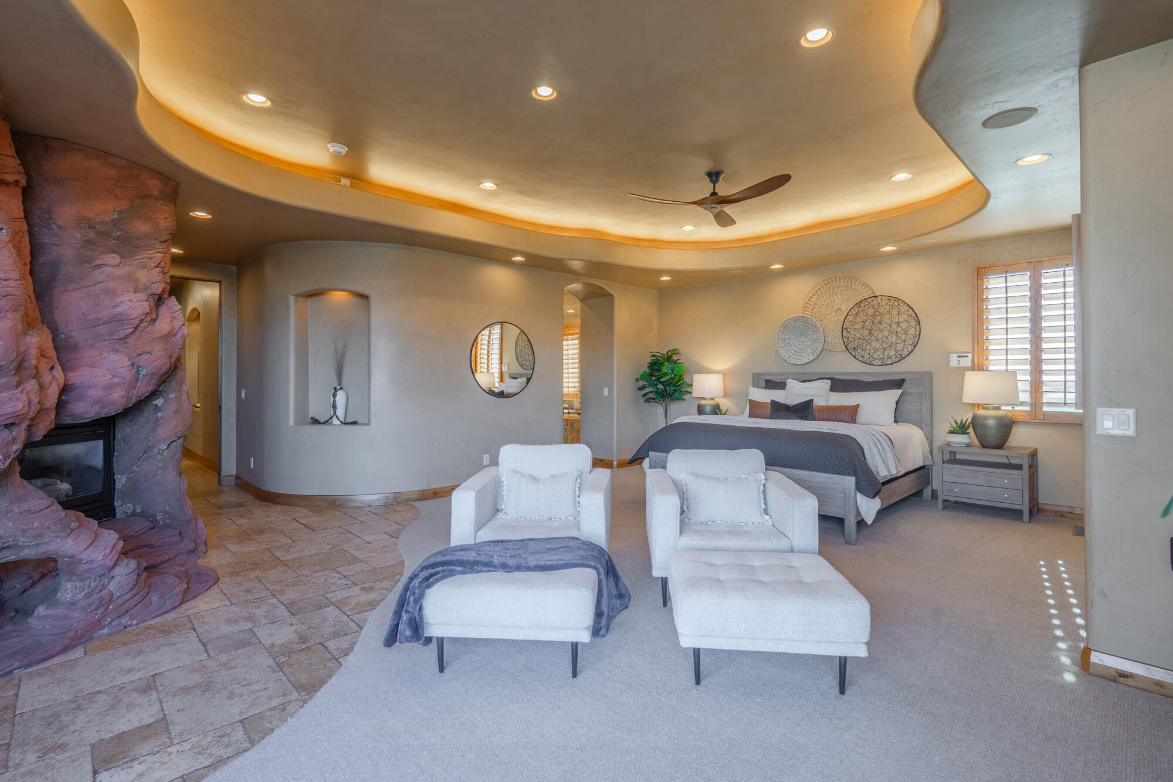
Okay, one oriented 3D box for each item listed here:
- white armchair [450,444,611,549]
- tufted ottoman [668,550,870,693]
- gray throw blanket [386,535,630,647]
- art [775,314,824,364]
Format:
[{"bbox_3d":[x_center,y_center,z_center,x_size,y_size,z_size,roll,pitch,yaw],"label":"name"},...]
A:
[{"bbox_3d":[-0.309,0.799,3.434,0.885,0.860,0.870,0,1,4],"label":"white armchair"},{"bbox_3d":[0.780,1.026,2.388,0.740,0.420,0.550,0,1,5],"label":"tufted ottoman"},{"bbox_3d":[-0.335,0.962,2.547,1.080,0.345,0.540,0,1,4],"label":"gray throw blanket"},{"bbox_3d":[2.683,-0.639,6.573,0.045,0.640,0.635,-1,1,-44],"label":"art"}]

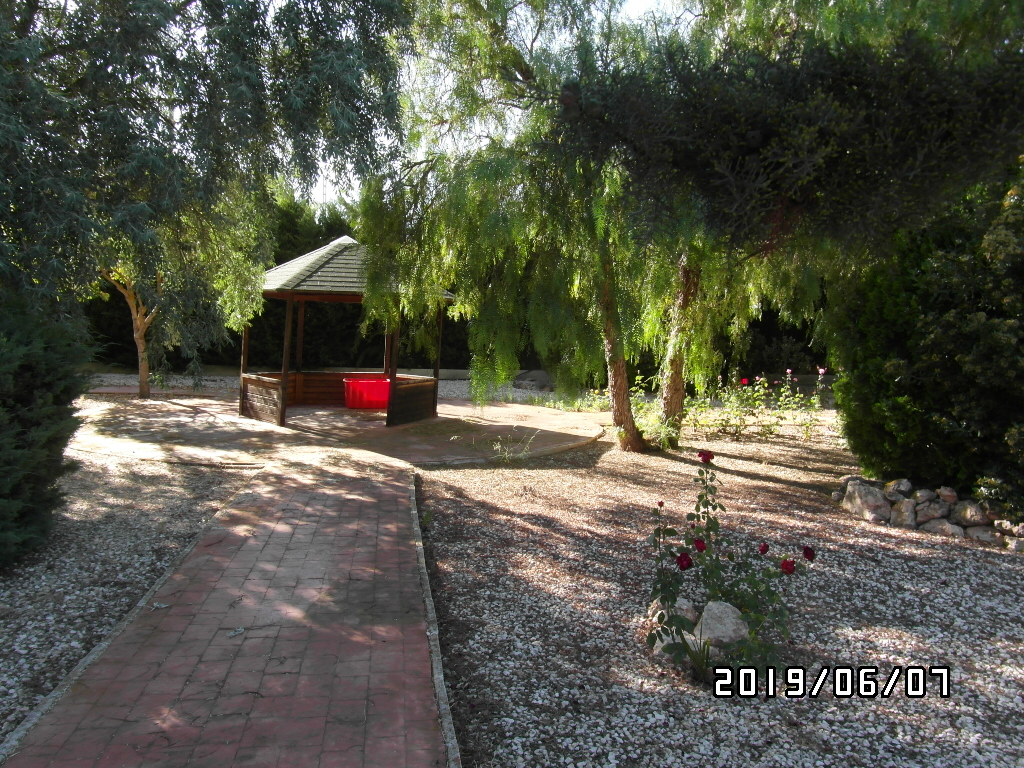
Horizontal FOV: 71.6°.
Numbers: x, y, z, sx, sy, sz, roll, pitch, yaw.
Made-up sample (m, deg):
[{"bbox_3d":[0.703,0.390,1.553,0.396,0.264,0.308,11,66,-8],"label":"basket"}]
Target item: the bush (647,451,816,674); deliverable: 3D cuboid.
[{"bbox_3d":[1.071,0.871,3.464,0.788,1.051,0.650,3,4,18],"label":"bush"}]

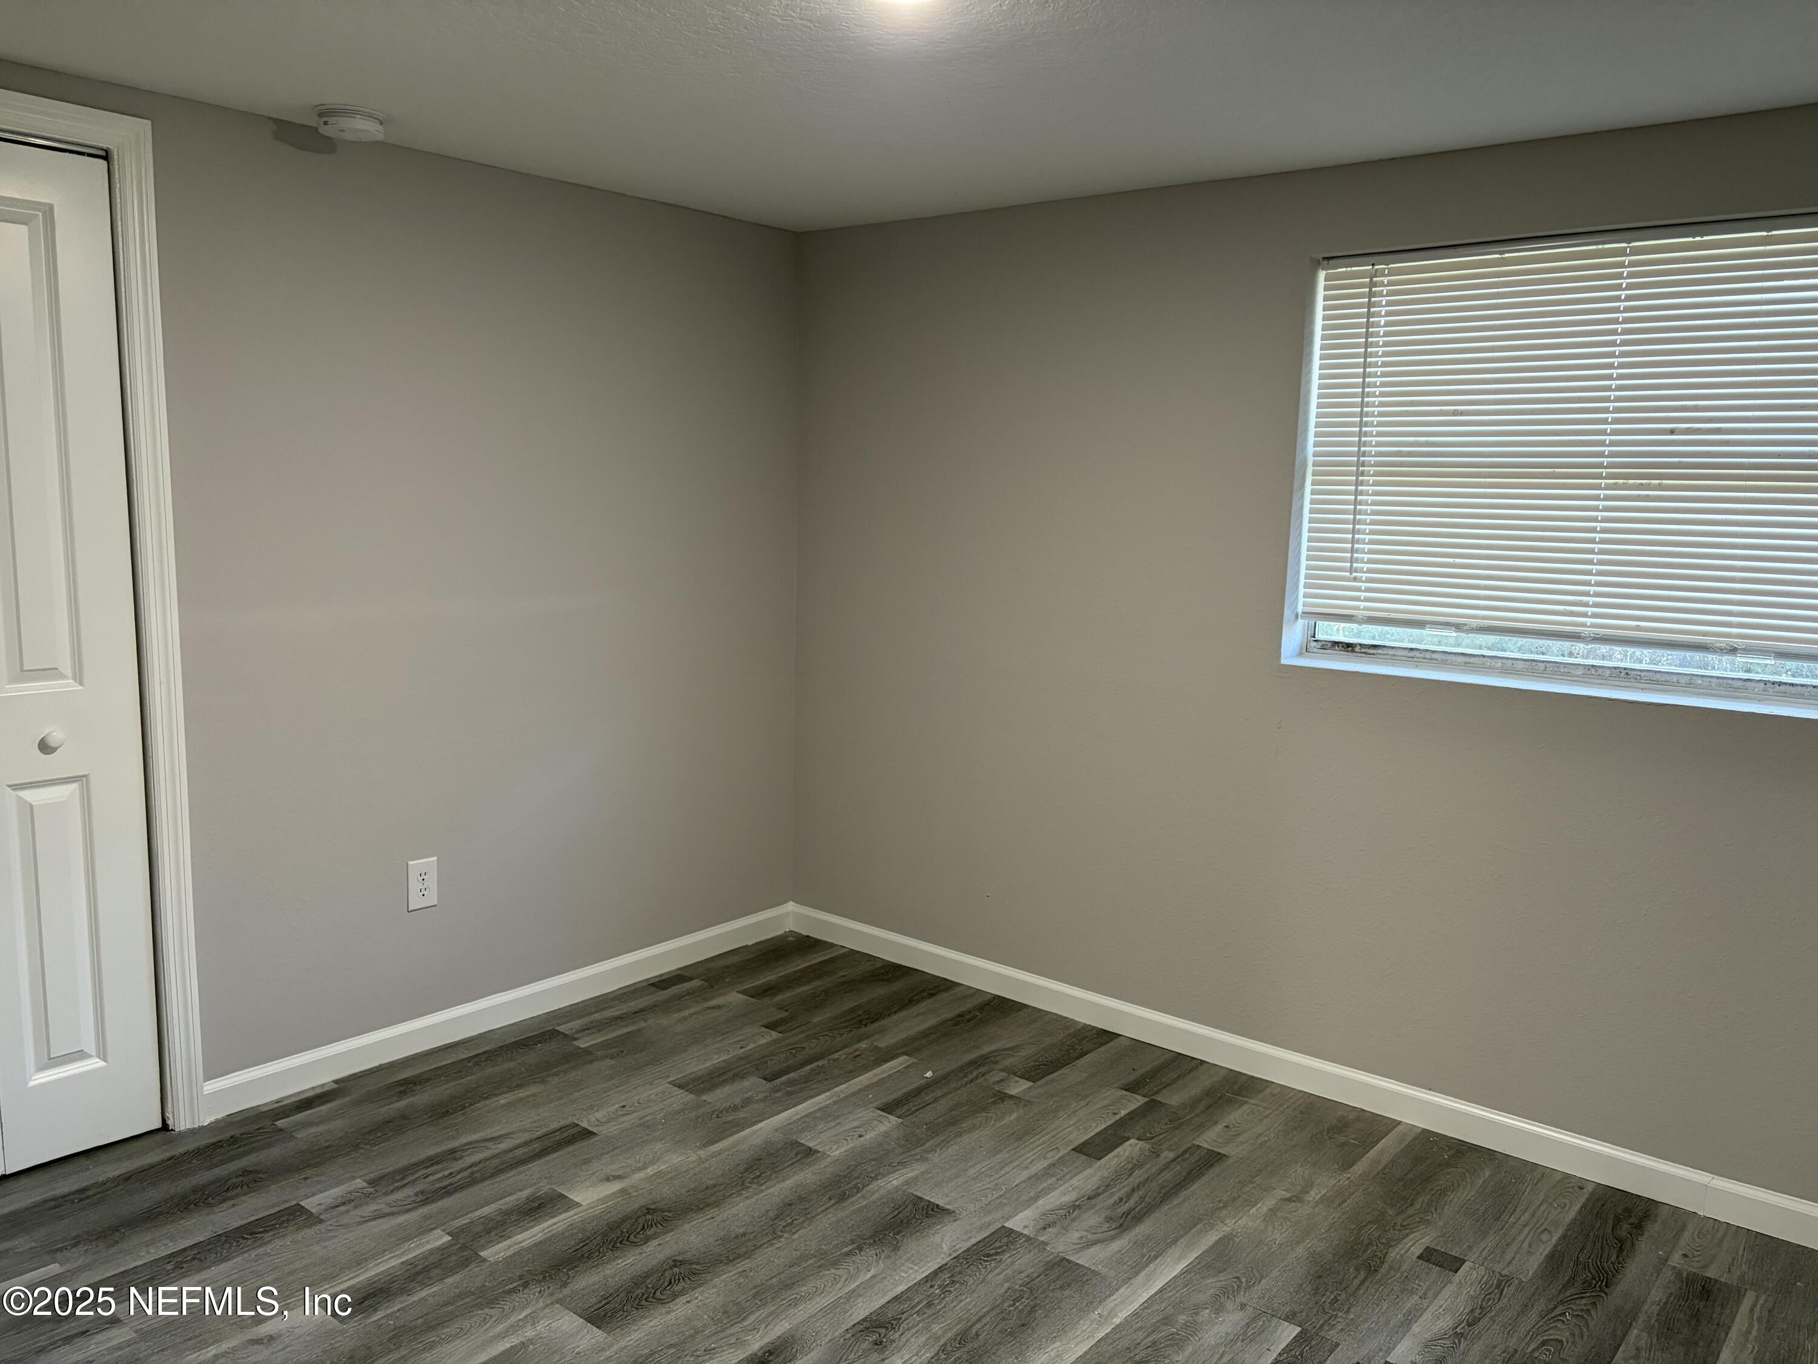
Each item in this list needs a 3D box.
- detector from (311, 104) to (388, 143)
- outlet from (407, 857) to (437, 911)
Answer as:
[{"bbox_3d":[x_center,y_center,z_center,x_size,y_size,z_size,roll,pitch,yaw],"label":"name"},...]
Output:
[{"bbox_3d":[-1.143,-1.143,2.798,0.140,0.041,0.140,1,8,0],"label":"detector"},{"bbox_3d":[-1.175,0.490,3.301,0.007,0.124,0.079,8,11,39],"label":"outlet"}]

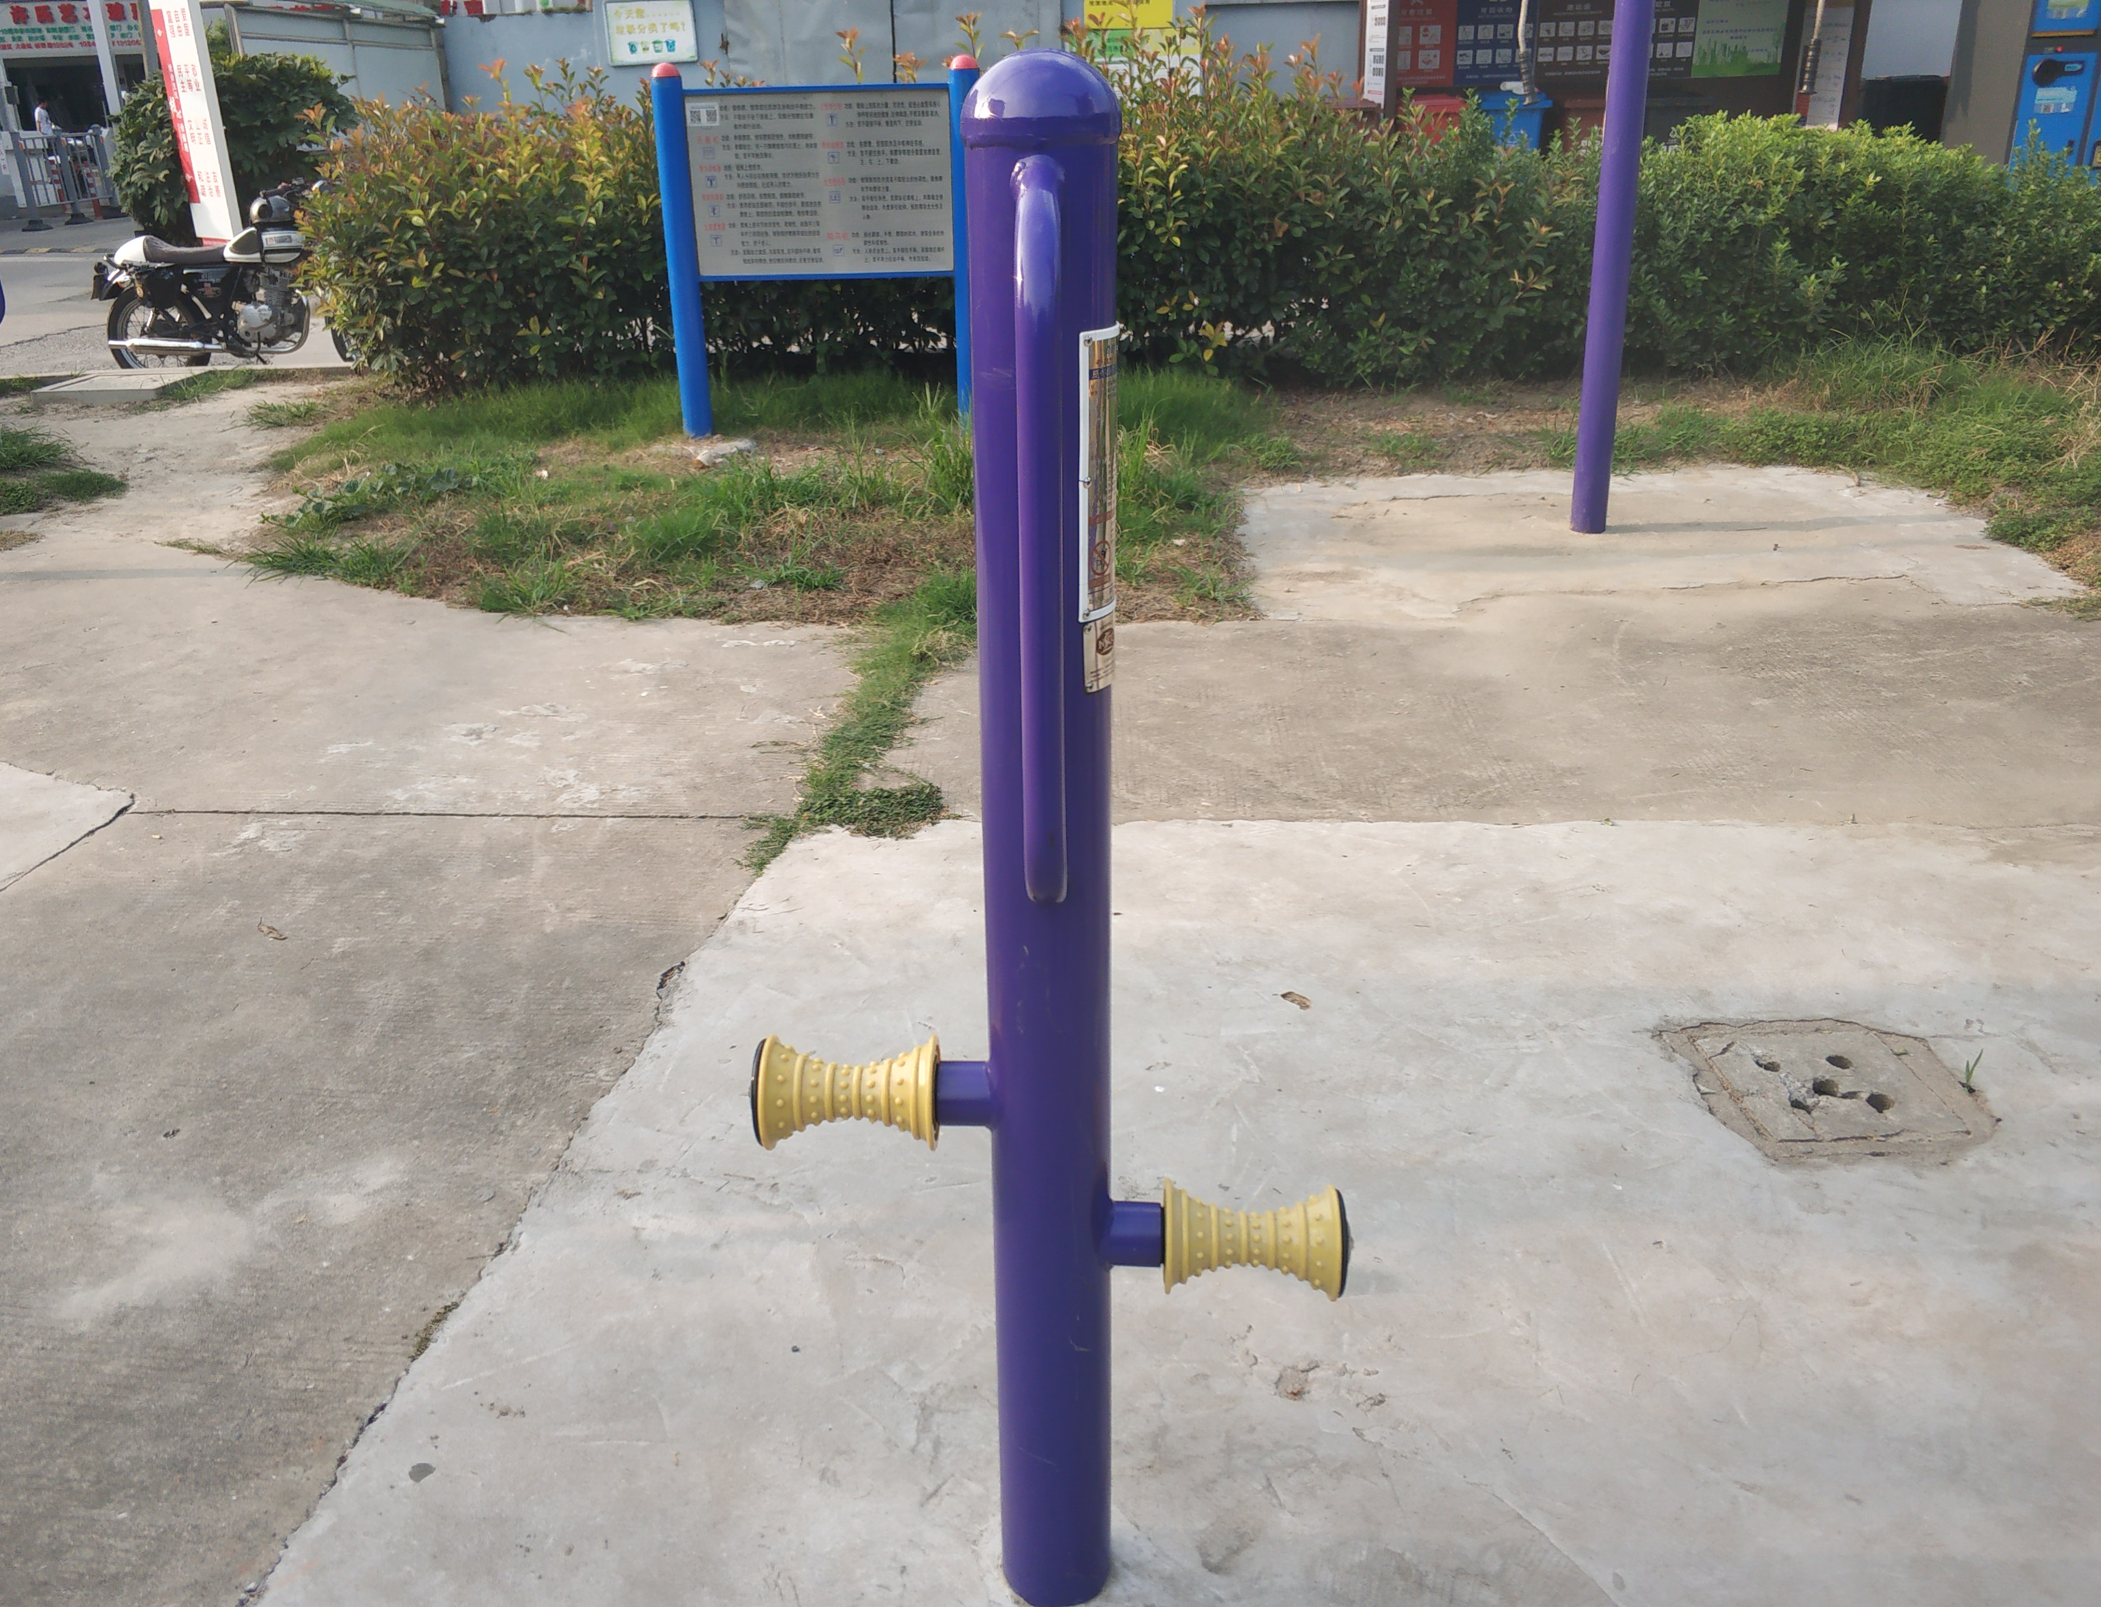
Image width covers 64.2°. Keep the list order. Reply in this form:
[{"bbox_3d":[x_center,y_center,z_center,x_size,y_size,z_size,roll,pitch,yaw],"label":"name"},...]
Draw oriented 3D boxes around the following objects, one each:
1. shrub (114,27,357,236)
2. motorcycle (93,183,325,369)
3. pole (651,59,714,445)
[{"bbox_3d":[-8.624,-6.881,17.500,2.350,2.000,2.200,-11,25,-22],"label":"shrub"},{"bbox_3d":[-4.595,-2.987,9.700,1.980,1.080,0.750,-3,23,-5],"label":"motorcycle"},{"bbox_3d":[-1.480,-2.200,6.724,0.122,1.415,0.122,0,23,3],"label":"pole"}]

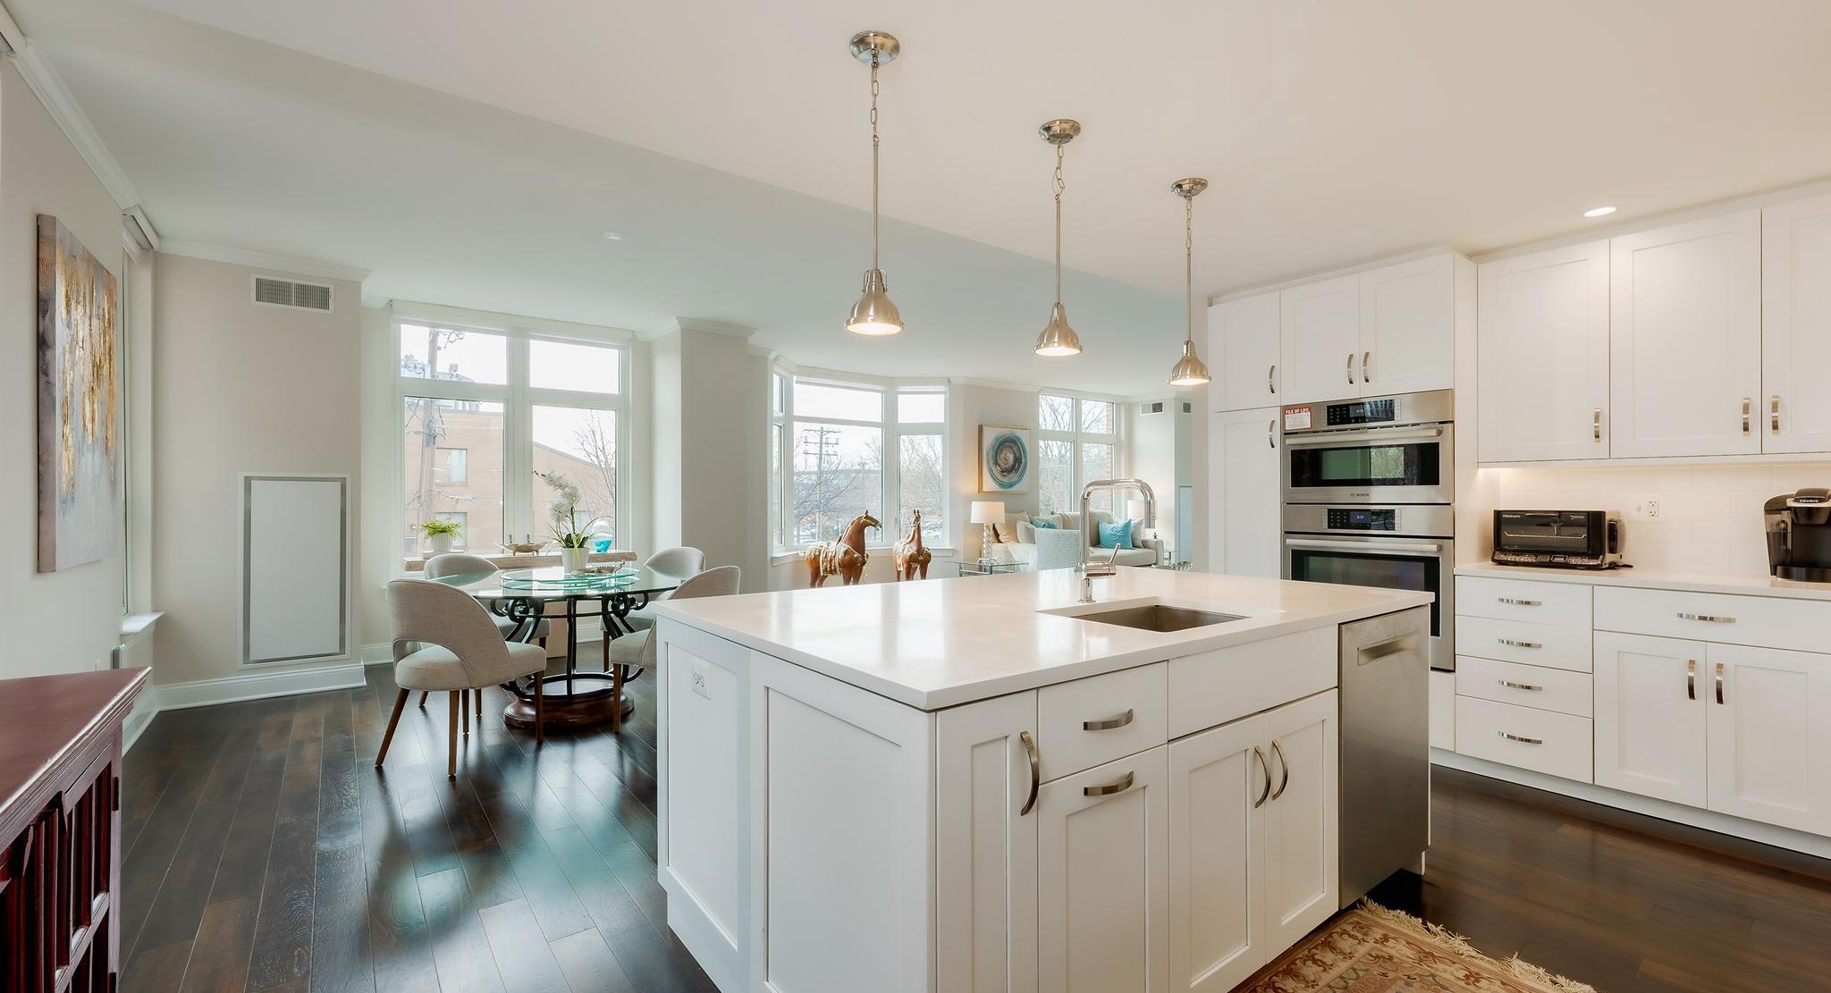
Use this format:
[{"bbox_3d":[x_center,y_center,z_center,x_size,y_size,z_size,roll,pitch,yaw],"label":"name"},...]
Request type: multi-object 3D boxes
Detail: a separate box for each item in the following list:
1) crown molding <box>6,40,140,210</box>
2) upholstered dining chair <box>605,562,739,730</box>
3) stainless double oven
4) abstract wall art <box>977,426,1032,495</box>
[{"bbox_3d":[-3.445,-1.442,2.990,0.080,0.090,1.635,0,0,-39],"label":"crown molding"},{"bbox_3d":[-1.280,0.809,3.870,0.580,0.860,0.540,0,0,18],"label":"upholstered dining chair"},{"bbox_3d":[2.356,0.151,3.611,0.580,1.248,0.742,0,0,-39],"label":"stainless double oven"},{"bbox_3d":[1.165,-0.469,9.170,0.850,0.860,0.060,0,0,-36],"label":"abstract wall art"}]

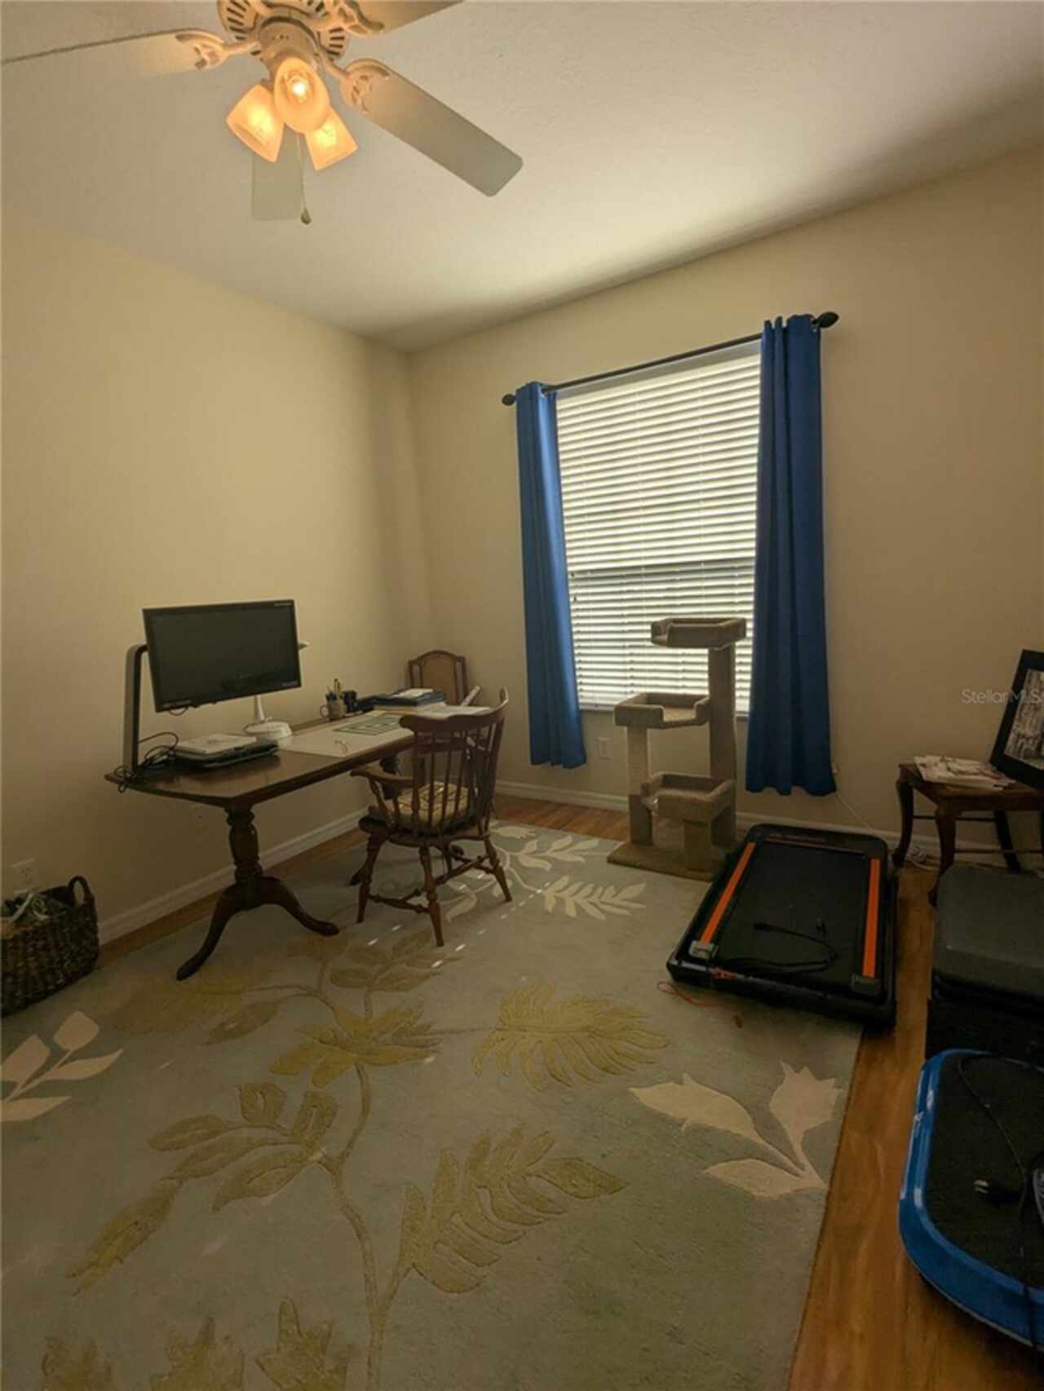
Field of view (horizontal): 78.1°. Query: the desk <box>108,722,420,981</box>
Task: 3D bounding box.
[{"bbox_3d":[-0.843,0.545,2.813,0.680,0.745,1.440,3,12,33],"label":"desk"}]

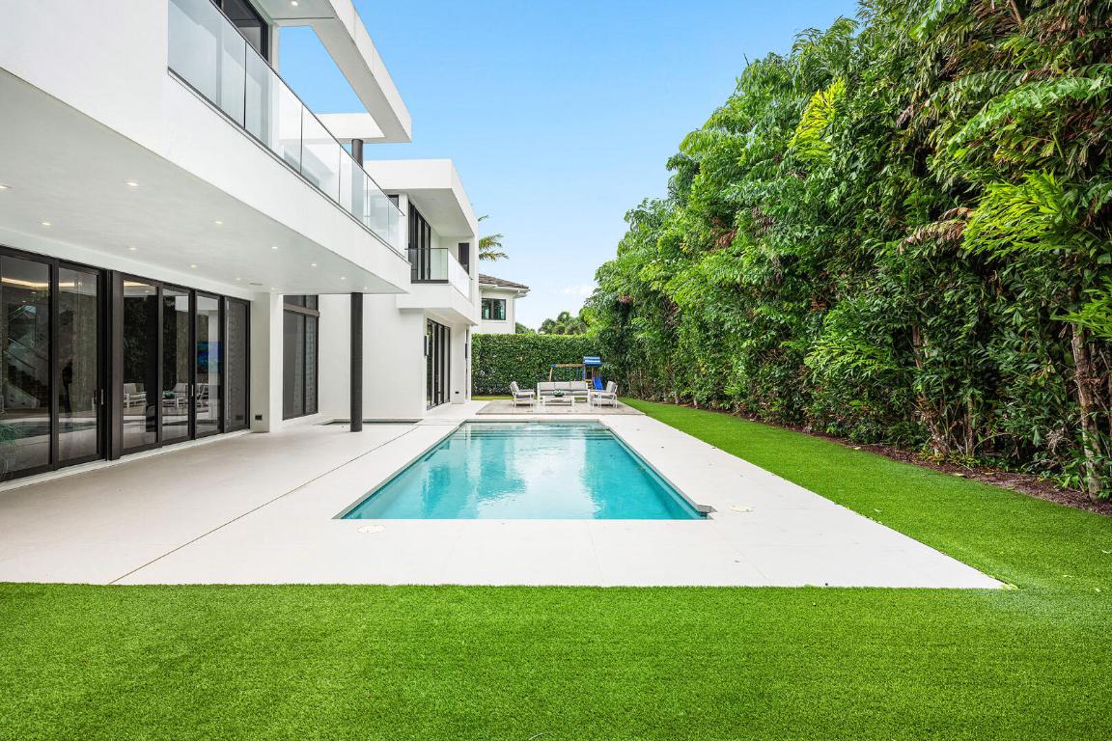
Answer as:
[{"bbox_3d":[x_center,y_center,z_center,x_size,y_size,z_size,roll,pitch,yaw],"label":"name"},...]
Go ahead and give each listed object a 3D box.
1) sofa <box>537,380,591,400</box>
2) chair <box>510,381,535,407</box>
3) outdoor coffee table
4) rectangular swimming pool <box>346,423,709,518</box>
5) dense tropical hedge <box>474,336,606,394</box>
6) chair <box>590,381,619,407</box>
[{"bbox_3d":[0.282,0.884,19.880,1.943,0.836,0.846,0,1,-1],"label":"sofa"},{"bbox_3d":[-1.178,0.875,18.722,0.866,0.886,0.755,0,1,4],"label":"chair"},{"bbox_3d":[0.086,1.119,18.422,1.148,0.403,0.654,0,1,-2],"label":"outdoor coffee table"},{"bbox_3d":[-0.481,2.054,9.812,3.695,1.309,9.443,0,1,-2],"label":"rectangular swimming pool"},{"bbox_3d":[-0.956,-0.267,26.867,7.249,3.040,1.309,0,1,-2],"label":"dense tropical hedge"},{"bbox_3d":[1.722,0.875,18.722,0.866,0.886,0.755,0,1,-10],"label":"chair"}]

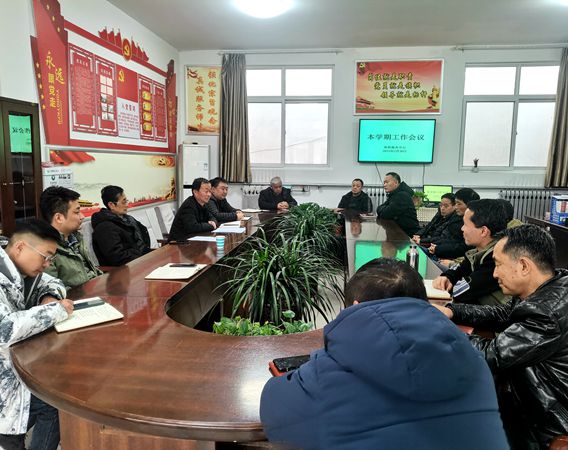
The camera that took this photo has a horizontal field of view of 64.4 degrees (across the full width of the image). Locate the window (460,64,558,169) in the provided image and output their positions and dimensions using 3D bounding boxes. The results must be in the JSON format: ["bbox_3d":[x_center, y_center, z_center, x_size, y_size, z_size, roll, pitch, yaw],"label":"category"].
[{"bbox_3d":[3.755,-1.744,7.340,1.631,1.742,0.100,2,8,7],"label":"window"}]

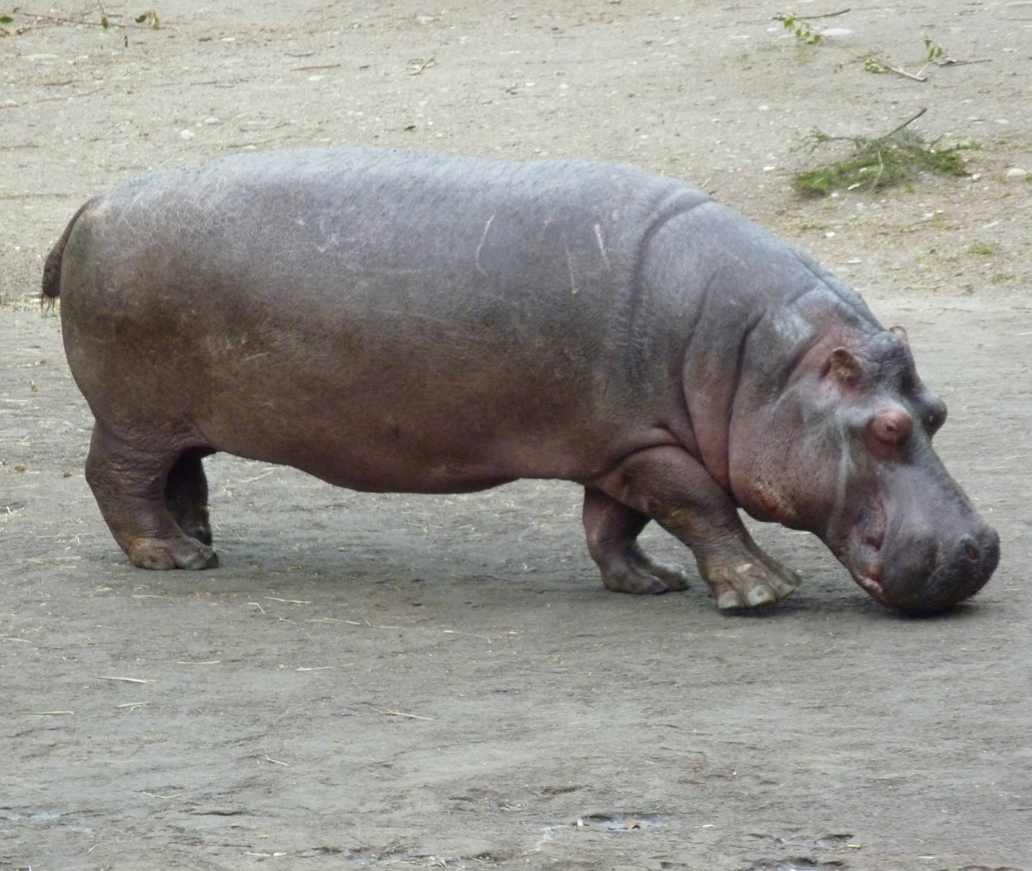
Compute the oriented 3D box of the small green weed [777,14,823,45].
[{"bbox_3d":[1.300,-1.854,46.000,0.205,0.125,0.150,0,8,0],"label":"small green weed"}]

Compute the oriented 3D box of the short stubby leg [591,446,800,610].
[{"bbox_3d":[0.580,0.301,32.600,0.600,0.500,0.310,4,9,24],"label":"short stubby leg"}]

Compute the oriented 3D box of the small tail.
[{"bbox_3d":[-1.507,-0.601,33.600,0.150,0.360,0.090,4,9,24],"label":"small tail"}]

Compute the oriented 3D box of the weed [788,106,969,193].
[{"bbox_3d":[1.511,-1.167,41.500,0.740,0.240,0.580,0,8,0],"label":"weed"}]

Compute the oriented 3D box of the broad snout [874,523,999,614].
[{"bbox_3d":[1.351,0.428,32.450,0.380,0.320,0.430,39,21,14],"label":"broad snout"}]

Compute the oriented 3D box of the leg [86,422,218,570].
[{"bbox_3d":[-1.200,0.201,33.200,0.380,0.460,0.280,4,9,24],"label":"leg"}]

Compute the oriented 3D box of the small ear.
[{"bbox_3d":[1.056,-0.228,32.350,0.100,0.115,0.060,-18,0,-25],"label":"small ear"}]

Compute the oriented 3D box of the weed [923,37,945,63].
[{"bbox_3d":[1.889,-1.743,45.500,0.100,0.110,0.085,0,8,0],"label":"weed"}]

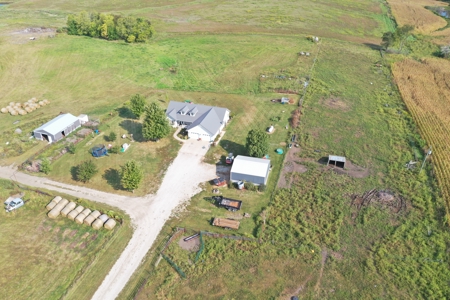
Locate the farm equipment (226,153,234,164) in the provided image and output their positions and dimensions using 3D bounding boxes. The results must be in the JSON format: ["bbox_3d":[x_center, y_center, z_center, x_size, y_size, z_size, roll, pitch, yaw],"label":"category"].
[{"bbox_3d":[1.357,2.003,92.027,2.000,1.800,3.500,6,31,9],"label":"farm equipment"}]

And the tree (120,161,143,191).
[{"bbox_3d":[-20.777,6.188,78.302,4.900,8.300,4.900,9,32,14],"label":"tree"}]

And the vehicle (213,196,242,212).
[{"bbox_3d":[0.418,11.575,76.370,6.100,1.500,2.400,11,32,16],"label":"vehicle"}]

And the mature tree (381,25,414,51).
[{"bbox_3d":[90.233,-59.473,185.266,15.500,13.000,13.500,9,32,14],"label":"mature tree"}]

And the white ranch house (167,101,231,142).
[{"bbox_3d":[-9.444,-9.873,107.979,18.800,5.500,16.900,9,32,14],"label":"white ranch house"}]

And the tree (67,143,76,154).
[{"bbox_3d":[-40.699,-0.333,93.313,2.400,3.600,2.400,9,32,14],"label":"tree"}]

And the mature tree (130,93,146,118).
[{"bbox_3d":[-27.449,-13.705,111.329,4.894,8.159,4.894,1,31,0],"label":"mature tree"}]

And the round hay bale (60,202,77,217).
[{"bbox_3d":[-32.812,12.595,73.627,1.783,1.783,2.760,8,32,12],"label":"round hay bale"}]

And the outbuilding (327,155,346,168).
[{"bbox_3d":[29.163,2.968,91.095,4.044,1.775,2.965,9,32,13],"label":"outbuilding"}]

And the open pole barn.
[{"bbox_3d":[-49.578,-6.885,104.035,7.100,3.600,11.300,10,32,15],"label":"open pole barn"}]

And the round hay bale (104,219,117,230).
[{"bbox_3d":[-22.883,14.931,69.971,1.783,1.783,1.380,8,32,12],"label":"round hay bale"}]

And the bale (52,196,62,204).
[{"bbox_3d":[-36.468,11.169,75.916,1.783,1.783,1.380,8,32,12],"label":"bale"}]

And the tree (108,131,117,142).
[{"bbox_3d":[-31.805,-3.760,99.266,2.055,3.432,2.055,1,31,0],"label":"tree"}]

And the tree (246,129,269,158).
[{"bbox_3d":[8.313,-1.053,90.070,6.100,9.200,6.100,9,32,14],"label":"tree"}]

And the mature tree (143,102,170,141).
[{"bbox_3d":[-19.011,-7.412,97.767,7.800,11.600,7.800,1,31,0],"label":"mature tree"}]

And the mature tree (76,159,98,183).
[{"bbox_3d":[-32.208,5.249,82.124,4.655,5.637,4.655,1,31,0],"label":"mature tree"}]

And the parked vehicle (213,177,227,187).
[{"bbox_3d":[-0.829,7.445,83.555,2.700,1.150,2.000,-11,33,-19],"label":"parked vehicle"}]

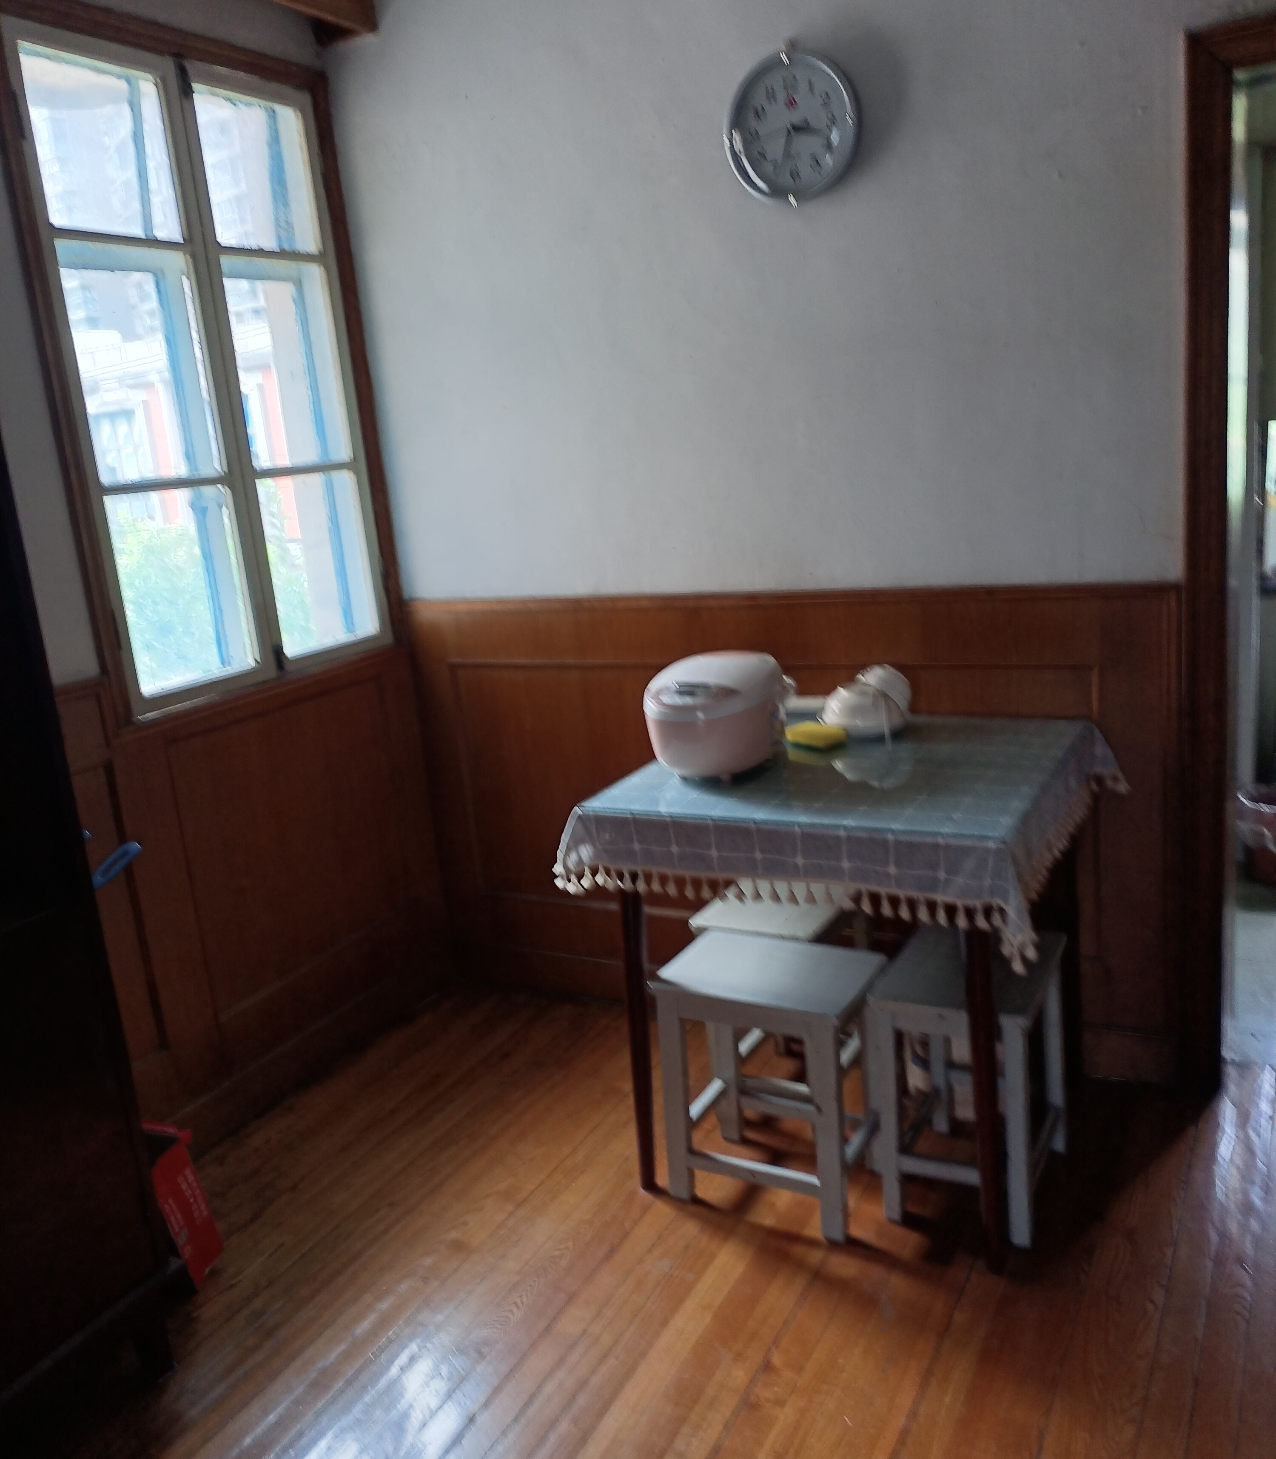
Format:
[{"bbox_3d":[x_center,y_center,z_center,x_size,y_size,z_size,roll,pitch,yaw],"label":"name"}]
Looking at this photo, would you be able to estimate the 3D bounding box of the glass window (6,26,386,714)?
[{"bbox_3d":[-0.887,-0.747,2.886,0.060,1.308,0.831,2,15,29],"label":"glass window"}]

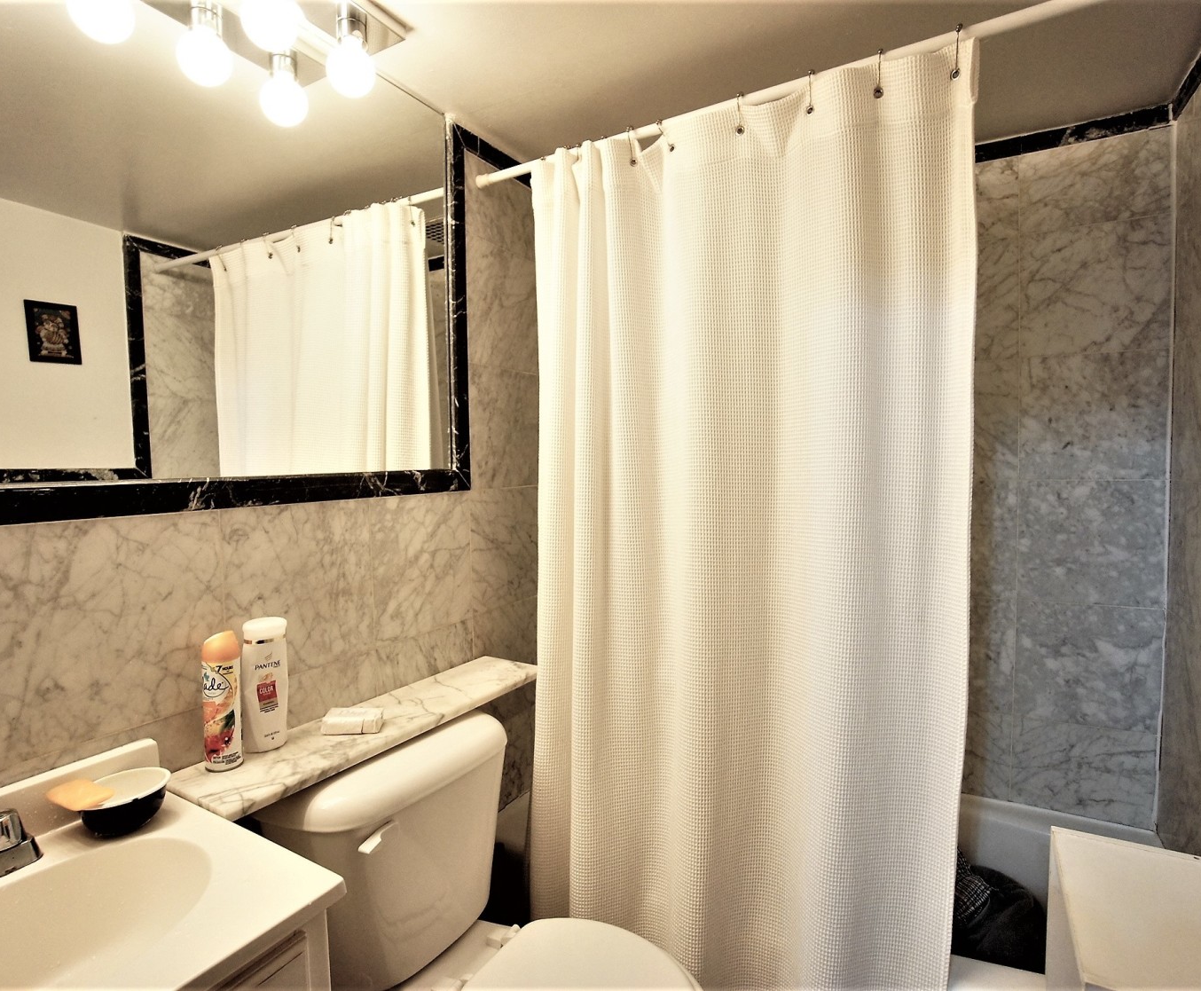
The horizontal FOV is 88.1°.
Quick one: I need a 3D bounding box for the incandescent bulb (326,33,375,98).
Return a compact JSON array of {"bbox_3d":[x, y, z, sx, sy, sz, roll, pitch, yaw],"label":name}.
[{"bbox_3d":[-0.446,-0.767,1.105,0.080,0.103,0.080,1,3,30],"label":"incandescent bulb"}]

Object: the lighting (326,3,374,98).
[{"bbox_3d":[-0.446,-0.782,1.104,0.082,0.132,0.082,1,3,30],"label":"lighting"}]

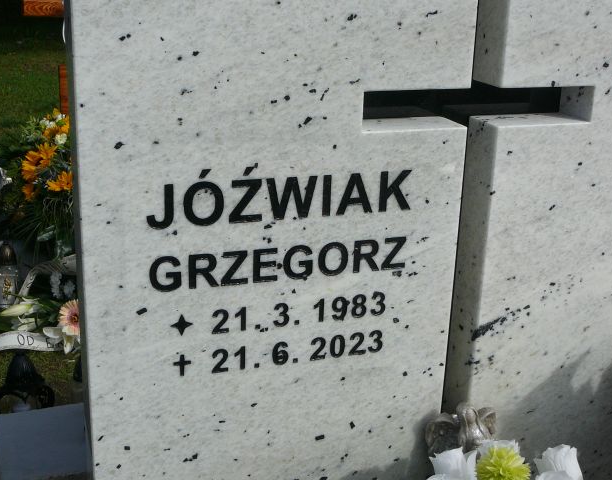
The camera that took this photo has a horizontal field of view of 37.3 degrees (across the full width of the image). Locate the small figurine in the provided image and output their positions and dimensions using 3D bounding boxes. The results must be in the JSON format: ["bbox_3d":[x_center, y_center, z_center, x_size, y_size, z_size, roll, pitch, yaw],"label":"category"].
[{"bbox_3d":[0.214,0.278,1.248,0.100,0.120,0.070,-5,19,-19],"label":"small figurine"}]

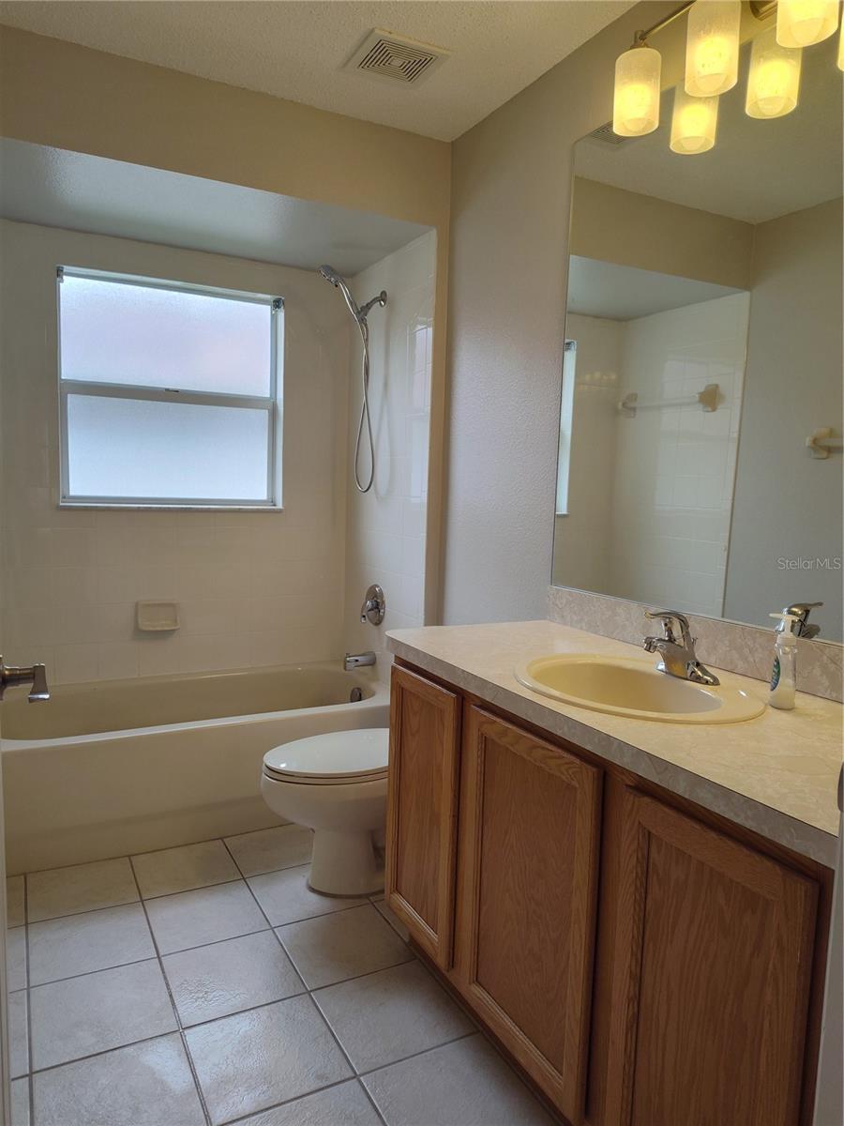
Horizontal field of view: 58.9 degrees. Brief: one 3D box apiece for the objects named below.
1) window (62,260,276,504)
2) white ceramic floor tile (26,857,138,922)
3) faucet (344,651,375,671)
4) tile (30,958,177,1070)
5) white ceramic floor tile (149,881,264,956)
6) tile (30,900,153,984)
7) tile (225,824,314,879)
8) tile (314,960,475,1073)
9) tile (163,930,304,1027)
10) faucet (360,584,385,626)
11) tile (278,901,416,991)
[{"bbox_3d":[-1.019,-0.692,3.116,0.885,0.905,0.100,-1,6,-28],"label":"window"},{"bbox_3d":[-1.014,0.975,2.243,0.294,0.010,0.294,-1,6,-28],"label":"white ceramic floor tile"},{"bbox_3d":[-0.257,0.417,3.182,0.135,0.068,0.060,-1,5,-27],"label":"faucet"},{"bbox_3d":[-0.728,1.019,1.704,0.289,0.010,0.289,-1,5,-28],"label":"tile"},{"bbox_3d":[-0.608,0.990,2.101,0.289,0.010,0.289,-1,5,-28],"label":"white ceramic floor tile"},{"bbox_3d":[-0.867,0.994,1.962,0.289,0.010,0.289,-1,5,-28],"label":"tile"},{"bbox_3d":[-0.487,0.962,2.522,0.294,0.010,0.294,-1,6,-28],"label":"tile"},{"bbox_3d":[-0.070,1.046,1.740,0.294,0.010,0.294,-1,6,-28],"label":"tile"},{"bbox_3d":[-0.469,1.016,1.843,0.289,0.010,0.289,-1,5,-28],"label":"tile"},{"bbox_3d":[-0.234,0.186,3.220,0.075,0.178,0.178,-1,6,-28],"label":"faucet"},{"bbox_3d":[-0.210,1.012,1.983,0.289,0.010,0.289,-1,5,-28],"label":"tile"}]

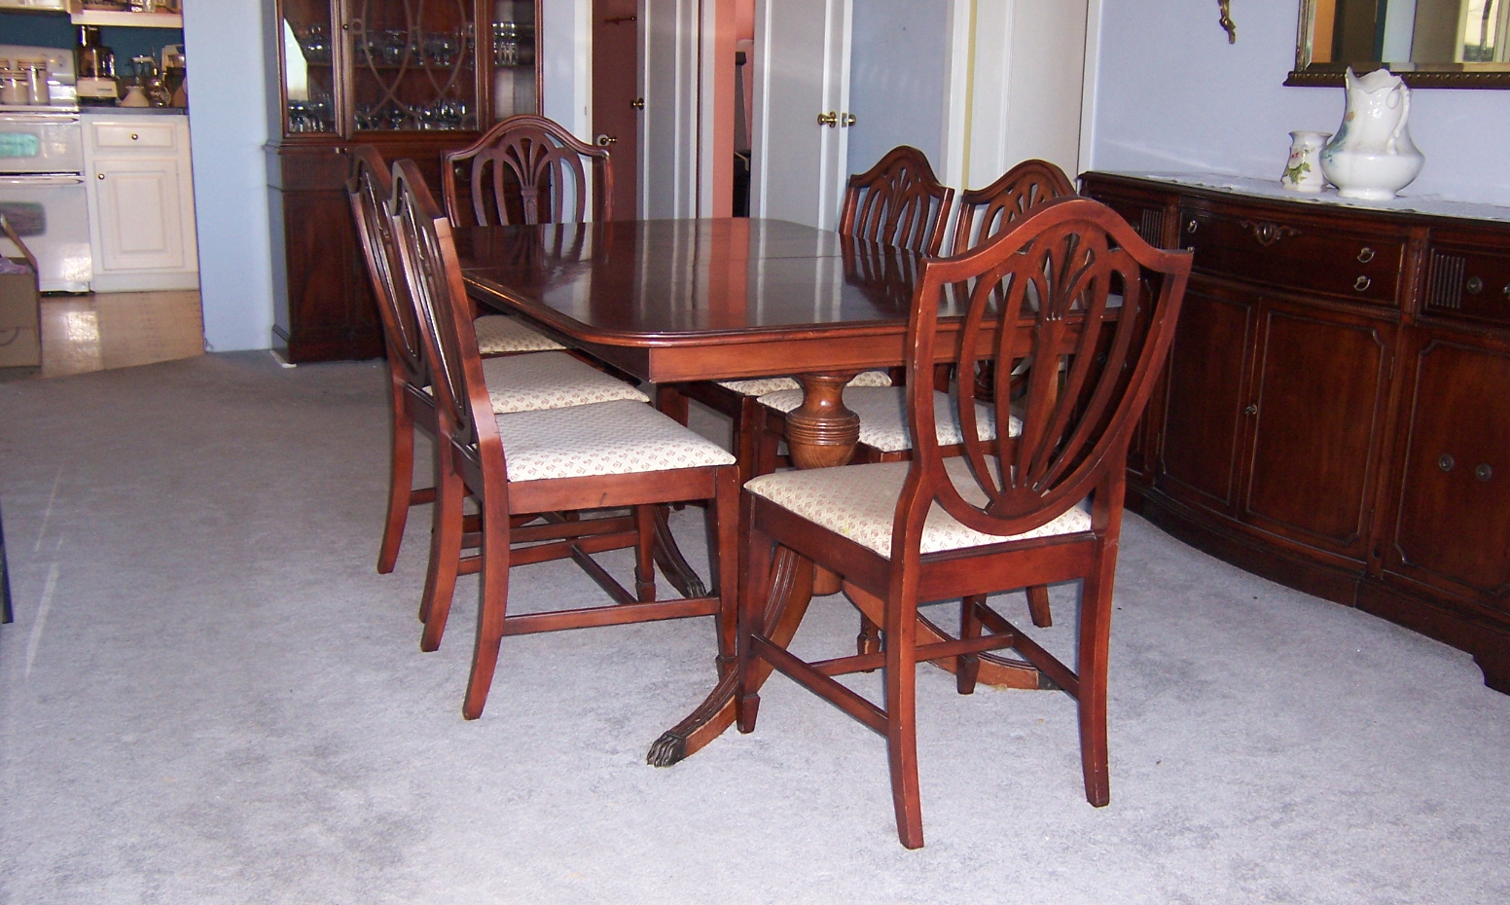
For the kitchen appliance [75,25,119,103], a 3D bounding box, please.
[{"bbox_3d":[-3.316,-1.945,7.243,0.205,0.396,0.250,-5,16,-24],"label":"kitchen appliance"}]

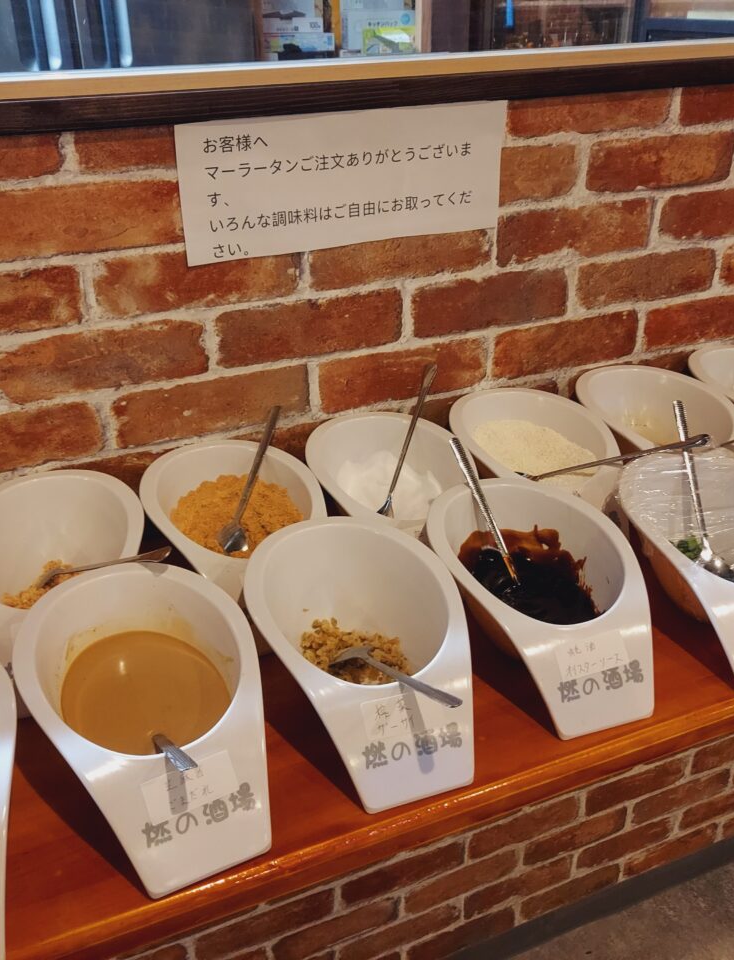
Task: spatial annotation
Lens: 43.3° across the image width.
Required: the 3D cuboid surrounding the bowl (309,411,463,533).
[{"bbox_3d":[0.025,0.018,0.794,0.140,0.084,0.216,-11,29,-18],"label":"bowl"}]

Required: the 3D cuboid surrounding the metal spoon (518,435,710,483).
[{"bbox_3d":[0.224,-0.017,0.836,0.178,0.024,0.032,-8,28,-1],"label":"metal spoon"}]

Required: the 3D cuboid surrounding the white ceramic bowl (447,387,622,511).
[{"bbox_3d":[0.164,-0.009,0.887,0.149,0.082,0.228,-10,29,-16],"label":"white ceramic bowl"}]

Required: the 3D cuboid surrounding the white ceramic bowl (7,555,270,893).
[{"bbox_3d":[-0.142,0.145,0.606,0.149,0.082,0.228,-14,31,-23],"label":"white ceramic bowl"}]

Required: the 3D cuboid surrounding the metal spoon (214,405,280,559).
[{"bbox_3d":[-0.092,-0.004,0.772,0.028,0.020,0.173,3,46,8],"label":"metal spoon"}]

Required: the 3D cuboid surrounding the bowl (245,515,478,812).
[{"bbox_3d":[-0.004,0.107,0.623,0.140,0.084,0.216,-10,29,-17],"label":"bowl"}]

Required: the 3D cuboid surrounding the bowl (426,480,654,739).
[{"bbox_3d":[0.122,0.078,0.674,0.140,0.084,0.216,-10,28,-17],"label":"bowl"}]

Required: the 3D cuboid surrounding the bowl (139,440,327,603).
[{"bbox_3d":[-0.106,0.048,0.788,0.149,0.082,0.228,-14,31,-23],"label":"bowl"}]

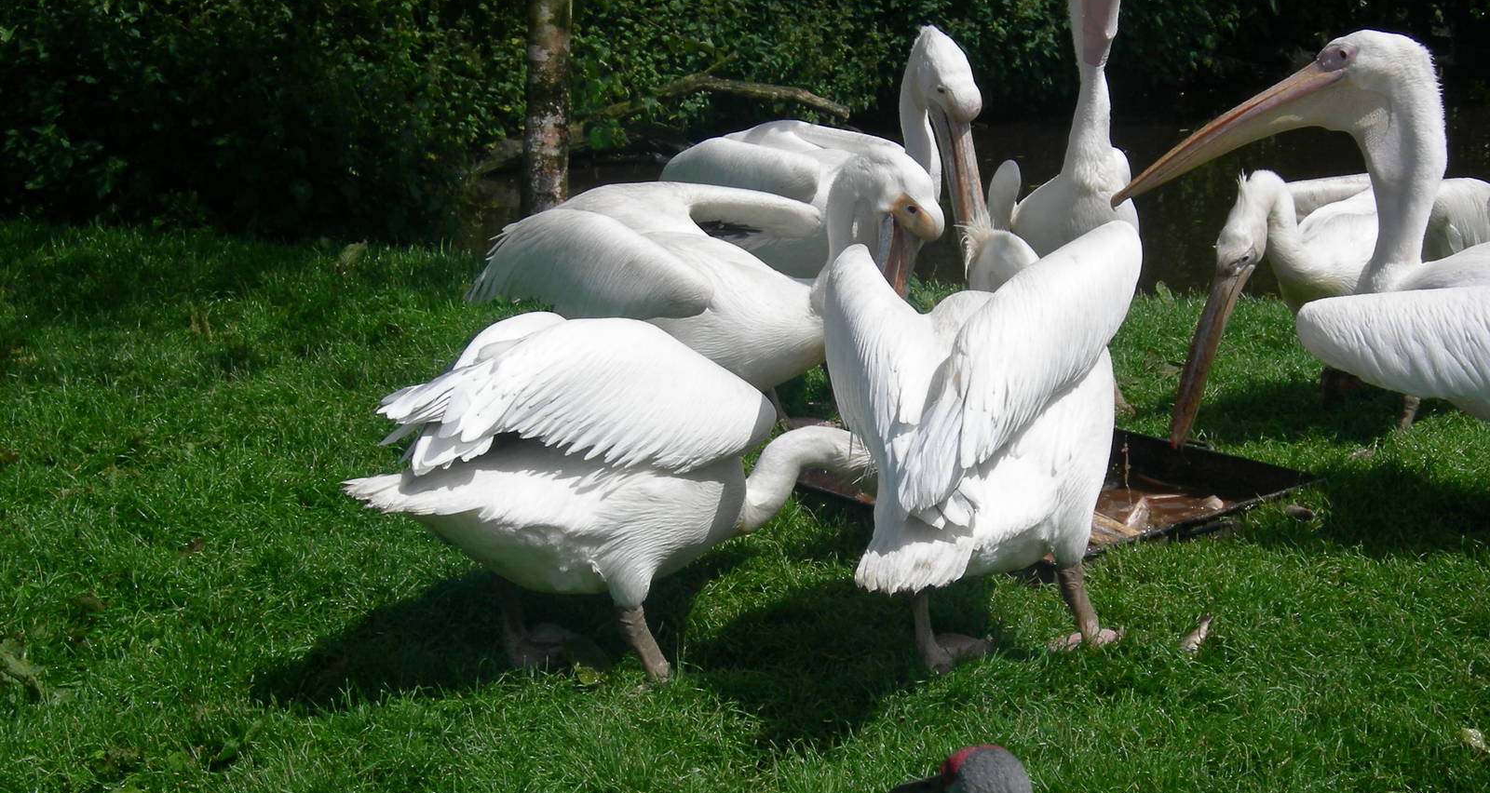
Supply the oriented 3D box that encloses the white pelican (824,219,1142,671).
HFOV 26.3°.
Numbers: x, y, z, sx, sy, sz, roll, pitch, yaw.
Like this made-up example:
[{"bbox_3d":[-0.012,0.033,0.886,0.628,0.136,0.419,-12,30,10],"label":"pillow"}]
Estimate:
[{"bbox_3d":[0.440,0.059,5.794,0.520,0.700,0.800,6,15,24],"label":"white pelican"}]

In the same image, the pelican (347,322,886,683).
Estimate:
[{"bbox_3d":[-0.180,0.146,5.712,1.080,0.570,0.440,-5,15,-21],"label":"pelican"}]

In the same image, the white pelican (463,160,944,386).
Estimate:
[{"bbox_3d":[-0.080,-0.242,7.264,1.050,0.600,0.480,-1,14,-3],"label":"white pelican"}]

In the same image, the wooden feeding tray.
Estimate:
[{"bbox_3d":[0.594,0.205,6.449,0.782,0.110,0.819,-13,18,-43],"label":"wooden feeding tray"}]

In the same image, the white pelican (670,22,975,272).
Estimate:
[{"bbox_3d":[0.170,-0.498,7.902,0.880,0.800,0.460,5,15,21],"label":"white pelican"}]

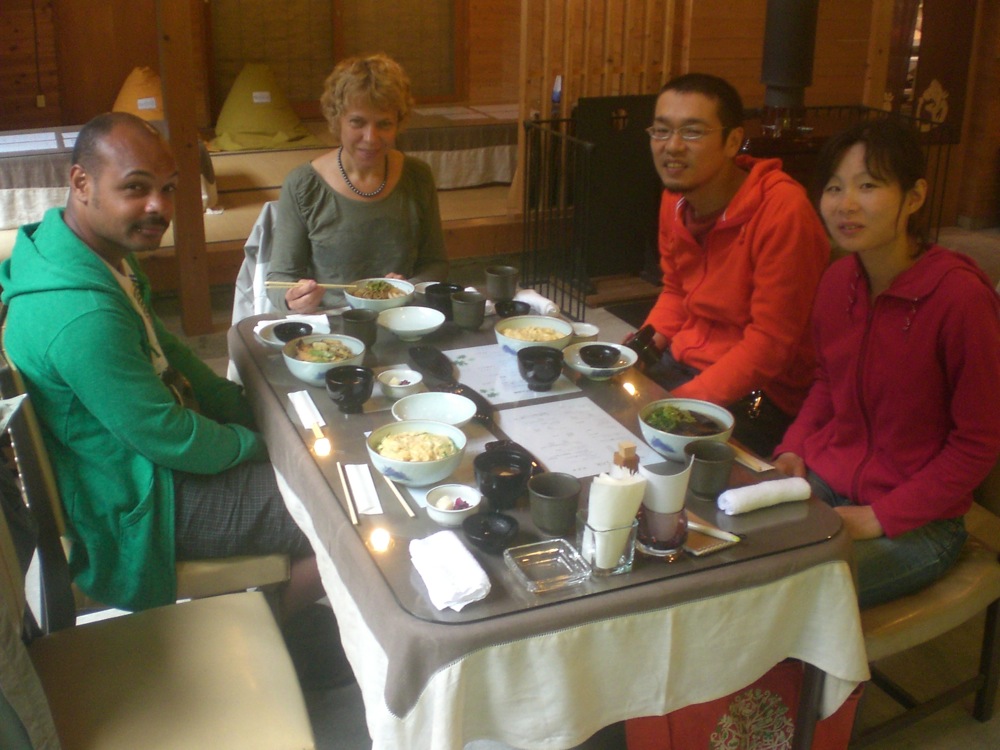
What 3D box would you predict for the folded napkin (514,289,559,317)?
[{"bbox_3d":[0.080,-0.164,2.503,0.046,0.037,0.135,-15,27,-34],"label":"folded napkin"}]

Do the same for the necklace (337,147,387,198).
[{"bbox_3d":[-0.313,-0.472,2.520,0.118,0.120,0.120,-5,22,-14],"label":"necklace"}]

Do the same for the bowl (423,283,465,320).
[{"bbox_3d":[-0.122,-0.162,2.452,0.087,0.064,0.087,0,22,0],"label":"bowl"}]

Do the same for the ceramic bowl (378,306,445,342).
[{"bbox_3d":[-0.185,-0.098,2.318,0.144,0.044,0.144,0,22,0],"label":"ceramic bowl"}]

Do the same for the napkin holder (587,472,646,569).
[{"bbox_3d":[0.145,0.191,1.482,0.064,0.132,0.060,-10,24,-24],"label":"napkin holder"}]

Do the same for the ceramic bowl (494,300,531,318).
[{"bbox_3d":[0.029,-0.135,2.427,0.078,0.034,0.078,1,22,0],"label":"ceramic bowl"}]

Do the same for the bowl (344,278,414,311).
[{"bbox_3d":[-0.267,-0.160,2.445,0.156,0.064,0.156,-2,22,-6],"label":"bowl"}]

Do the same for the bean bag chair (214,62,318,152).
[{"bbox_3d":[-1.266,-1.459,5.827,0.540,0.440,0.500,-6,23,-15],"label":"bean bag chair"}]

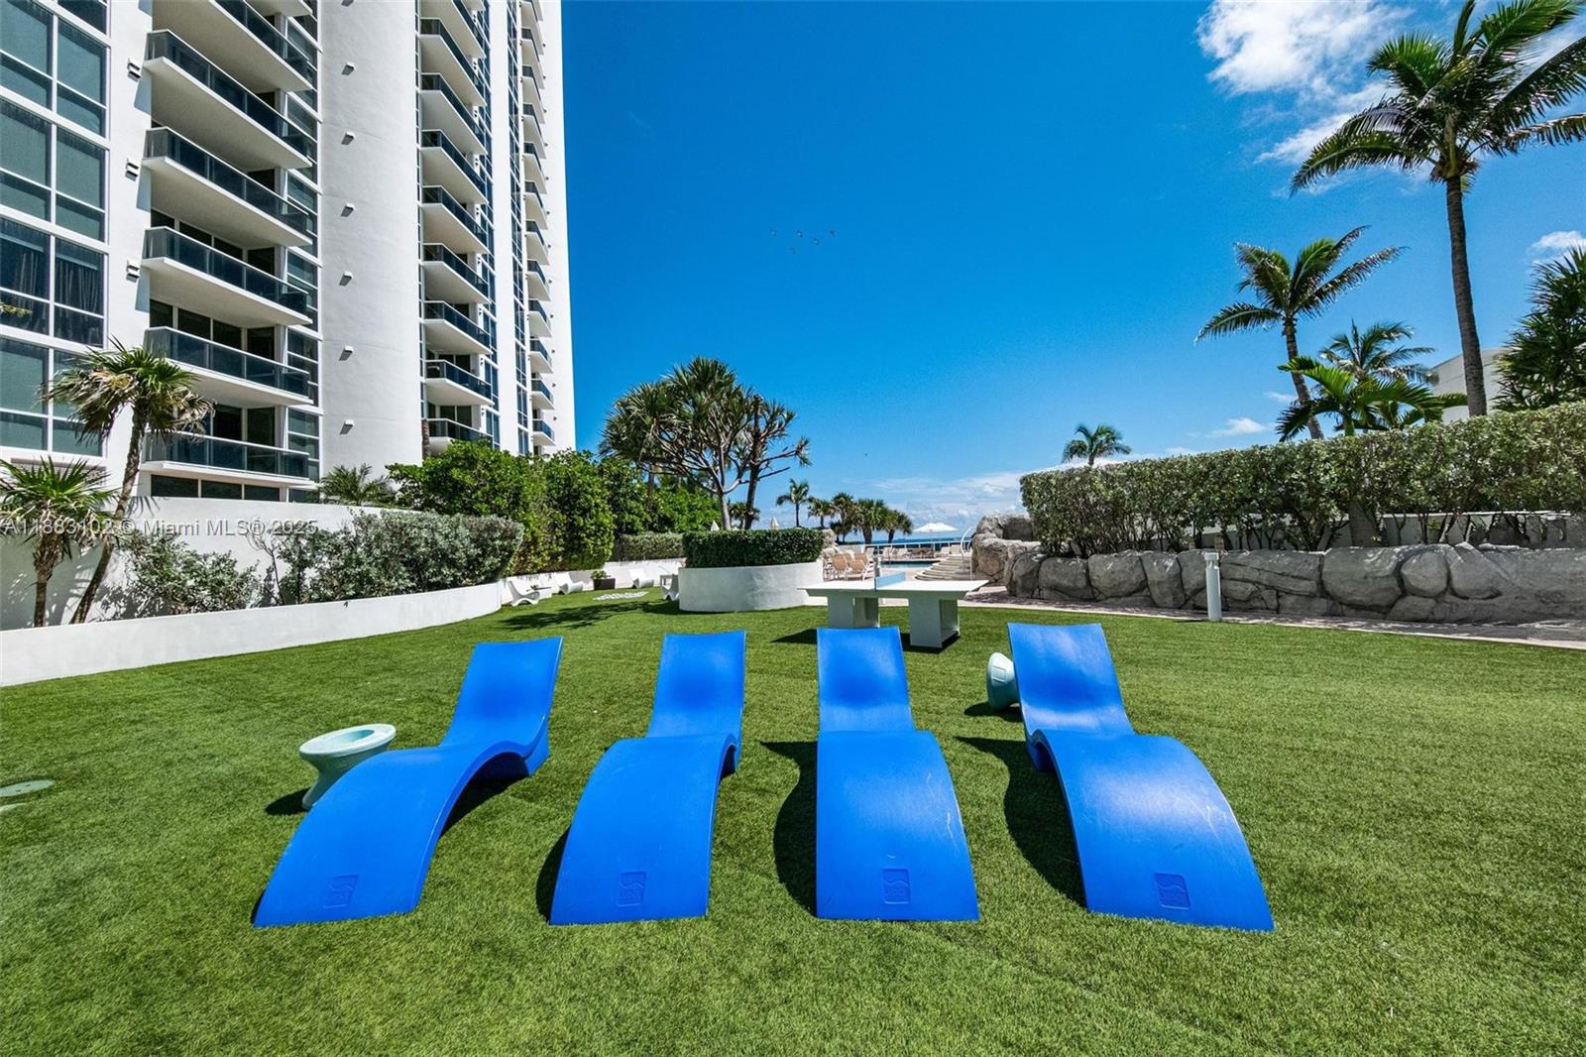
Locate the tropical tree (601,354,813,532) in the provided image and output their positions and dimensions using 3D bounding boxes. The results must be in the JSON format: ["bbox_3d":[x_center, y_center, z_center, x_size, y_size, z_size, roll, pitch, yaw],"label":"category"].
[{"bbox_3d":[-2.363,-1.706,14.400,5.600,5.906,4.900,-2,-2,-9],"label":"tropical tree"}]

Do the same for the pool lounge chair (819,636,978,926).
[{"bbox_3d":[0.469,1.179,3.151,0.631,0.821,2.062,-2,-2,4],"label":"pool lounge chair"}]

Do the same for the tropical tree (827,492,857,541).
[{"bbox_3d":[3.939,-0.034,42.000,2.500,5.700,2.500,-2,-2,5],"label":"tropical tree"}]

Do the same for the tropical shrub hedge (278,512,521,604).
[{"bbox_3d":[-9.084,0.592,12.598,1.500,1.900,5.900,-3,-2,17],"label":"tropical shrub hedge"}]

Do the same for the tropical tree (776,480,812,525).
[{"bbox_3d":[0.134,-0.685,57.000,4.100,9.321,4.100,-2,-2,0],"label":"tropical tree"}]

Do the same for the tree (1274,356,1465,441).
[{"bbox_3d":[10.581,-1.354,9.800,2.600,3.630,2.700,-1,-2,-43],"label":"tree"}]

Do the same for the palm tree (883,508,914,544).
[{"bbox_3d":[9.766,0.685,49.000,2.872,5.276,2.872,-3,-2,11],"label":"palm tree"}]

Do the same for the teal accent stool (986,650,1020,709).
[{"bbox_3d":[1.964,1.364,4.632,0.430,0.470,0.470,-3,-2,28],"label":"teal accent stool"}]

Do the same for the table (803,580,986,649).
[{"bbox_3d":[1.557,1.293,8.225,2.680,0.785,1.420,-3,-2,29],"label":"table"}]

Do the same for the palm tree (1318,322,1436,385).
[{"bbox_3d":[27.608,-4.285,25.000,4.300,11.006,4.300,-1,-2,-42],"label":"palm tree"}]

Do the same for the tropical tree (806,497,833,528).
[{"bbox_3d":[2.321,0.112,45.000,2.400,5.700,2.400,-2,-2,3],"label":"tropical tree"}]

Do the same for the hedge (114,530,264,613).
[{"bbox_3d":[-10.687,0.831,9.479,1.000,1.530,1.900,-3,-2,17],"label":"hedge"}]

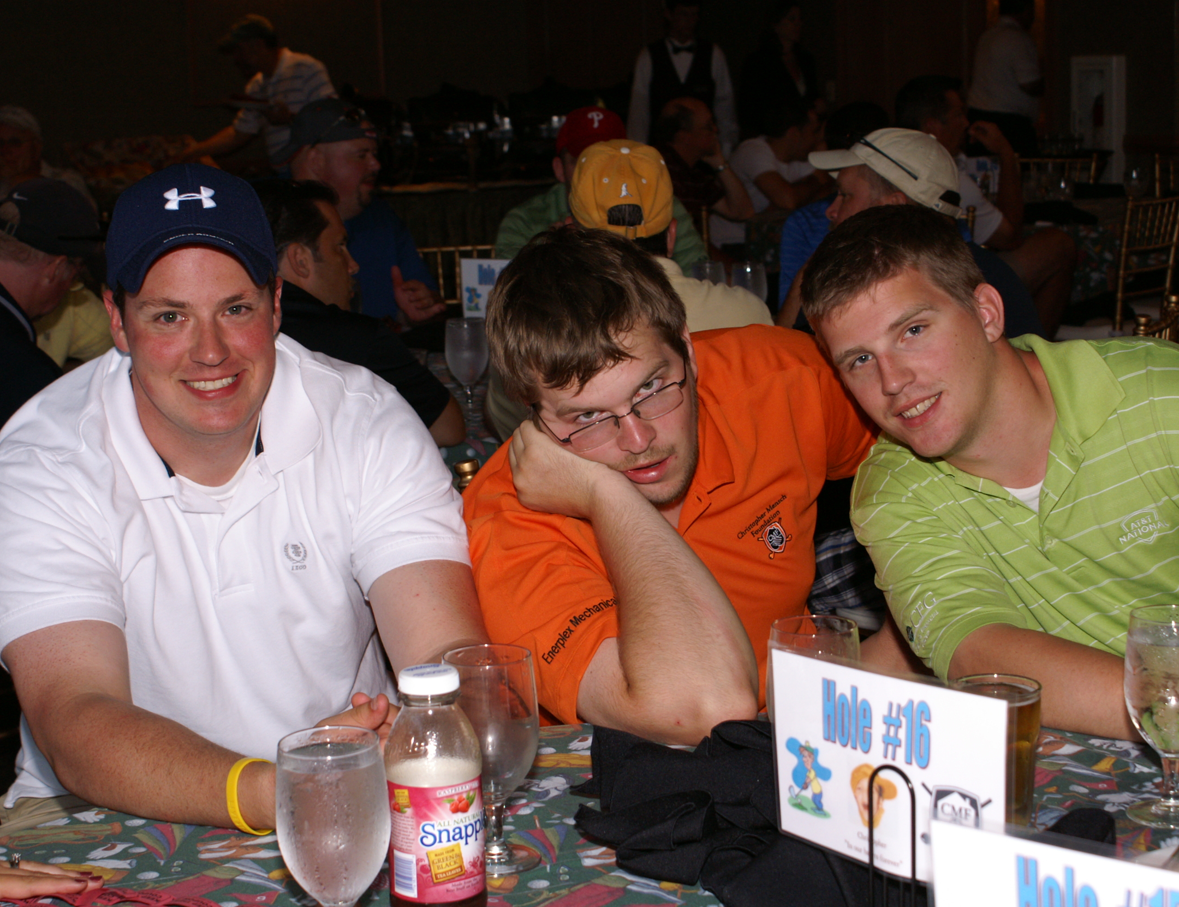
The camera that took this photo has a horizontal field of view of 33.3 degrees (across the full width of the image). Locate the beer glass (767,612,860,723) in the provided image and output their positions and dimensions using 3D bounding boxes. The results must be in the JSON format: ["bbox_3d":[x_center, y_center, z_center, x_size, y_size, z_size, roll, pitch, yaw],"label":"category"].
[{"bbox_3d":[0.183,0.219,1.591,0.079,0.164,0.079,-2,11,0],"label":"beer glass"}]

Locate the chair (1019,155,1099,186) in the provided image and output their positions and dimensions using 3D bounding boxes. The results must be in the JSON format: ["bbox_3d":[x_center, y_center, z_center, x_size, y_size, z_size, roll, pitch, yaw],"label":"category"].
[{"bbox_3d":[2.314,-1.009,9.771,0.400,0.920,0.430,0,11,13],"label":"chair"}]

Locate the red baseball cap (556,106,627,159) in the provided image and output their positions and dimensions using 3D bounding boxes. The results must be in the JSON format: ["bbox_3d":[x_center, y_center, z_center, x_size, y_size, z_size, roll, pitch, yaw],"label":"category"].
[{"bbox_3d":[0.006,-0.755,4.680,0.175,0.150,0.265,-3,11,-6],"label":"red baseball cap"}]

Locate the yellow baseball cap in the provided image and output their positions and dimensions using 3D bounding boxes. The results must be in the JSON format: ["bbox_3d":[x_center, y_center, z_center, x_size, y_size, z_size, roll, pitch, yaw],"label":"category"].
[{"bbox_3d":[0.053,-0.450,3.310,0.172,0.155,0.265,-3,11,-3],"label":"yellow baseball cap"}]

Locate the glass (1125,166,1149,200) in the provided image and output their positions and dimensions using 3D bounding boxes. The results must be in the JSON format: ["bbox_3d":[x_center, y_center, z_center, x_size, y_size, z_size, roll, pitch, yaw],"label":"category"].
[{"bbox_3d":[1.791,-0.848,6.450,0.077,0.177,0.077,-2,11,0],"label":"glass"}]

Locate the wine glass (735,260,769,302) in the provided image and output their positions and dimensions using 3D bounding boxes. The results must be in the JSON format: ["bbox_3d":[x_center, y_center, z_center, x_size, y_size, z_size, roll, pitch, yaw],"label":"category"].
[{"bbox_3d":[0.365,-0.349,4.495,0.080,0.165,0.080,-2,11,0],"label":"wine glass"}]

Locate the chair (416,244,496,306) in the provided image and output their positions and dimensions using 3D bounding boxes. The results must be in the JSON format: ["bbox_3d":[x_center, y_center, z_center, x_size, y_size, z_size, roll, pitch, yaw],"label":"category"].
[{"bbox_3d":[-0.359,-0.149,5.632,0.400,0.920,0.430,-2,11,-3],"label":"chair"}]

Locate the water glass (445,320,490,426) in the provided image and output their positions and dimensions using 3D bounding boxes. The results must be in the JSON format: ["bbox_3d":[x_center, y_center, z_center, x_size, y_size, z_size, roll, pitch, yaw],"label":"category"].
[{"bbox_3d":[-0.211,-0.147,3.430,0.077,0.177,0.077,-2,11,0],"label":"water glass"}]

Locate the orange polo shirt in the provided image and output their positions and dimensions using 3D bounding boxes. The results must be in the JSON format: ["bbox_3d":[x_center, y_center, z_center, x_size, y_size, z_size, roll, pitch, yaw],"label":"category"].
[{"bbox_3d":[0.098,0.106,2.110,0.480,0.510,0.380,-14,23,-9],"label":"orange polo shirt"}]

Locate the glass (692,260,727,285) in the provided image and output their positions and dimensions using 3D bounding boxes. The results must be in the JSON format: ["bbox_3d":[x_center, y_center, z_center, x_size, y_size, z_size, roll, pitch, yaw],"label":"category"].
[{"bbox_3d":[0.266,-0.339,4.350,0.077,0.177,0.077,-2,11,0],"label":"glass"}]

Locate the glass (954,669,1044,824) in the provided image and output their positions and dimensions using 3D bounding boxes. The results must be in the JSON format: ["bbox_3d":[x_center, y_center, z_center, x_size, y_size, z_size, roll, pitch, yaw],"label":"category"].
[{"bbox_3d":[0.326,0.242,1.579,0.072,0.114,0.072,-2,11,0],"label":"glass"}]

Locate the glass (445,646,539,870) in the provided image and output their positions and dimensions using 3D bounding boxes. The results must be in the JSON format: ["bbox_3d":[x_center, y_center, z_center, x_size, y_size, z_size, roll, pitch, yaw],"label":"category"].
[{"bbox_3d":[-0.076,0.237,1.542,0.079,0.164,0.079,-2,11,0],"label":"glass"}]

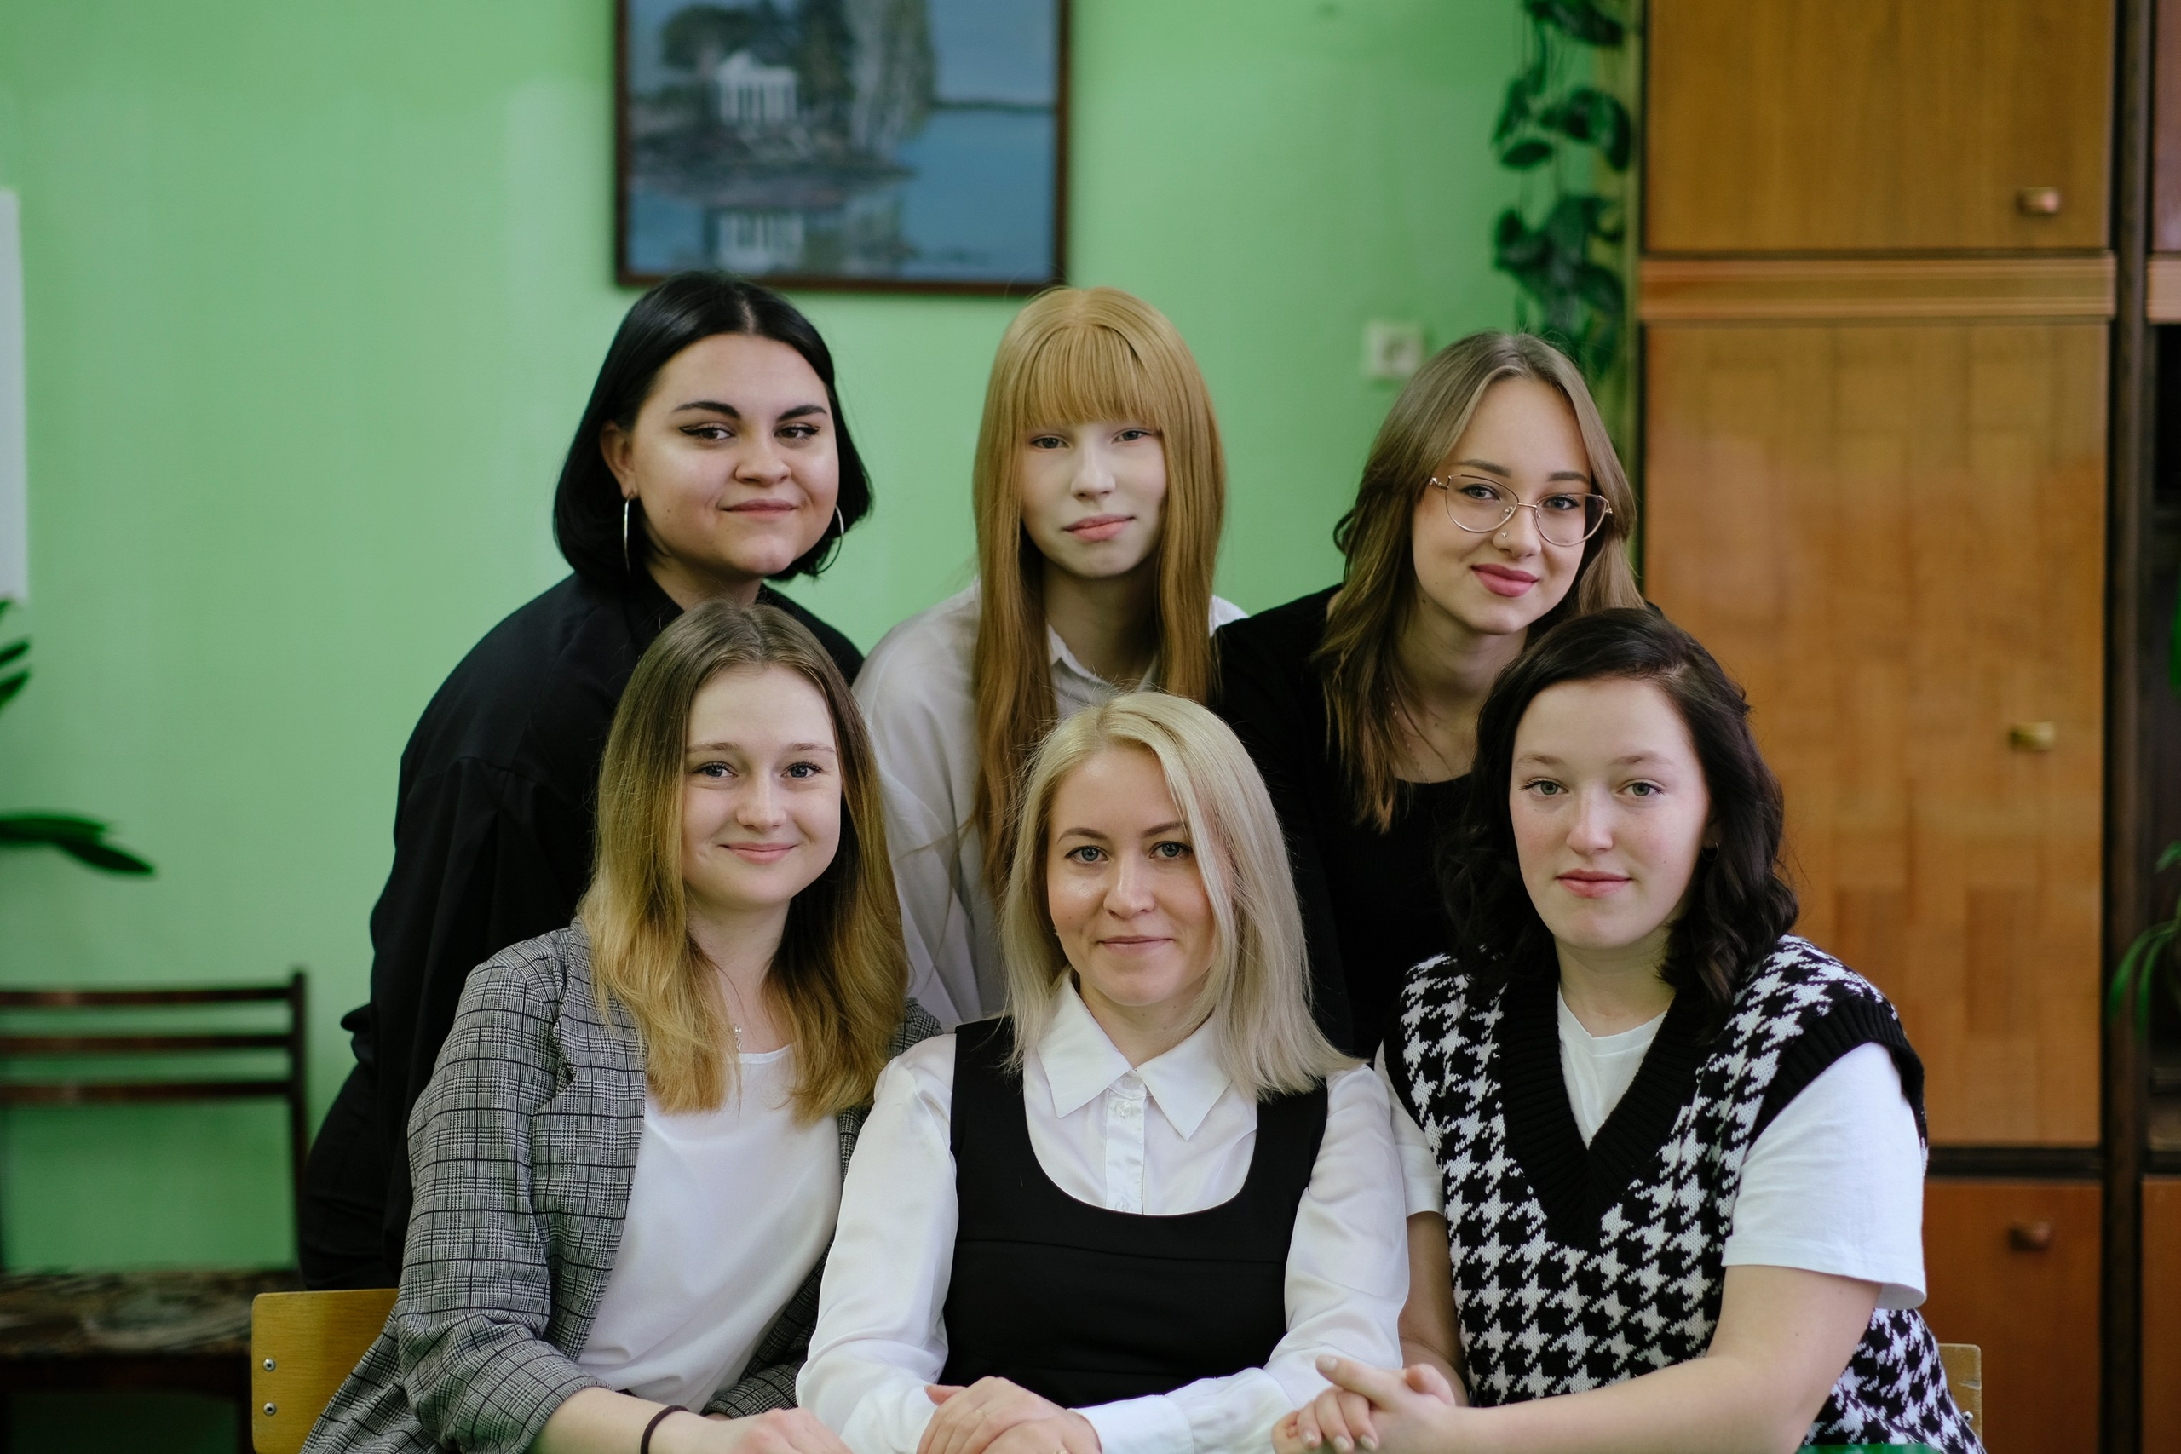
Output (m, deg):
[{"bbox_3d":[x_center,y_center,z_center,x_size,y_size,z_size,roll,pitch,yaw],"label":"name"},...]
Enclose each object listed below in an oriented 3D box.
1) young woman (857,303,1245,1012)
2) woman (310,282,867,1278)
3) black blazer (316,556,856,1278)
[{"bbox_3d":[-0.030,0.421,4.030,0.470,1.530,0.550,0,3,-8],"label":"young woman"},{"bbox_3d":[-0.385,0.420,3.960,0.520,1.540,0.650,-2,4,-33],"label":"woman"},{"bbox_3d":[-0.390,0.170,3.946,0.500,0.610,0.480,-2,4,-33],"label":"black blazer"}]

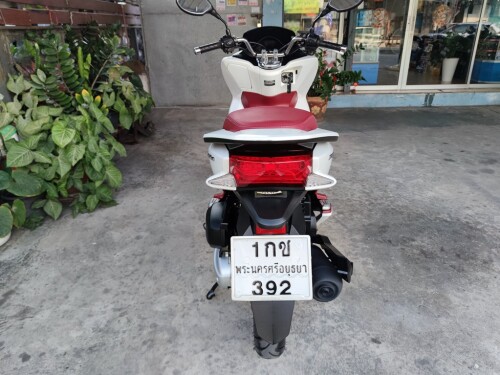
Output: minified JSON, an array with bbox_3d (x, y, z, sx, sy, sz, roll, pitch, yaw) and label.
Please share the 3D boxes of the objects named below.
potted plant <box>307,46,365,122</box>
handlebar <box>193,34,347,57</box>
[{"bbox_3d":[1.238,-1.608,5.334,0.830,1.060,0.720,-1,21,0],"label":"potted plant"},{"bbox_3d":[0.102,-0.716,1.744,0.740,0.130,0.200,1,21,3],"label":"handlebar"}]

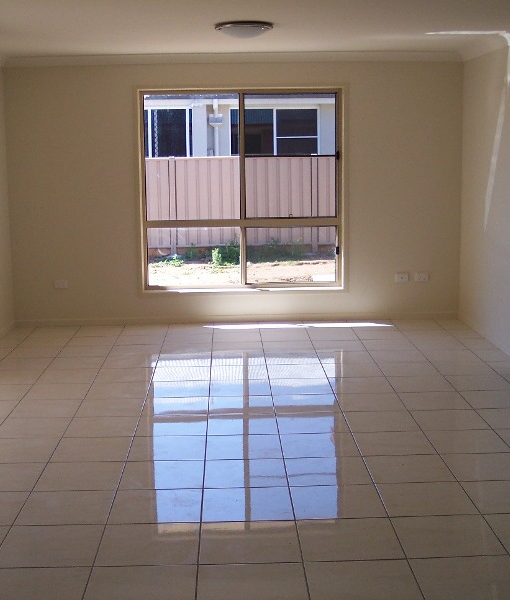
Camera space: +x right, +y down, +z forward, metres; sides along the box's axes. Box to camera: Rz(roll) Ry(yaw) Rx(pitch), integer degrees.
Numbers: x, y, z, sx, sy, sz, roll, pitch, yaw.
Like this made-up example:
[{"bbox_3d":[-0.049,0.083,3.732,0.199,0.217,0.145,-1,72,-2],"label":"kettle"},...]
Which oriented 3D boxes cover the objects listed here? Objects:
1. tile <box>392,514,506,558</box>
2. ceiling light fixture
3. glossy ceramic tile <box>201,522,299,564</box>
[{"bbox_3d":[0.782,0.962,3.568,0.400,0.010,0.400,-1,10,-2],"label":"tile"},{"bbox_3d":[-0.073,-1.865,6.100,0.400,0.085,0.400,-1,10,-2],"label":"ceiling light fixture"},{"bbox_3d":[-0.020,0.977,3.534,0.400,0.010,0.400,-1,10,-2],"label":"glossy ceramic tile"}]

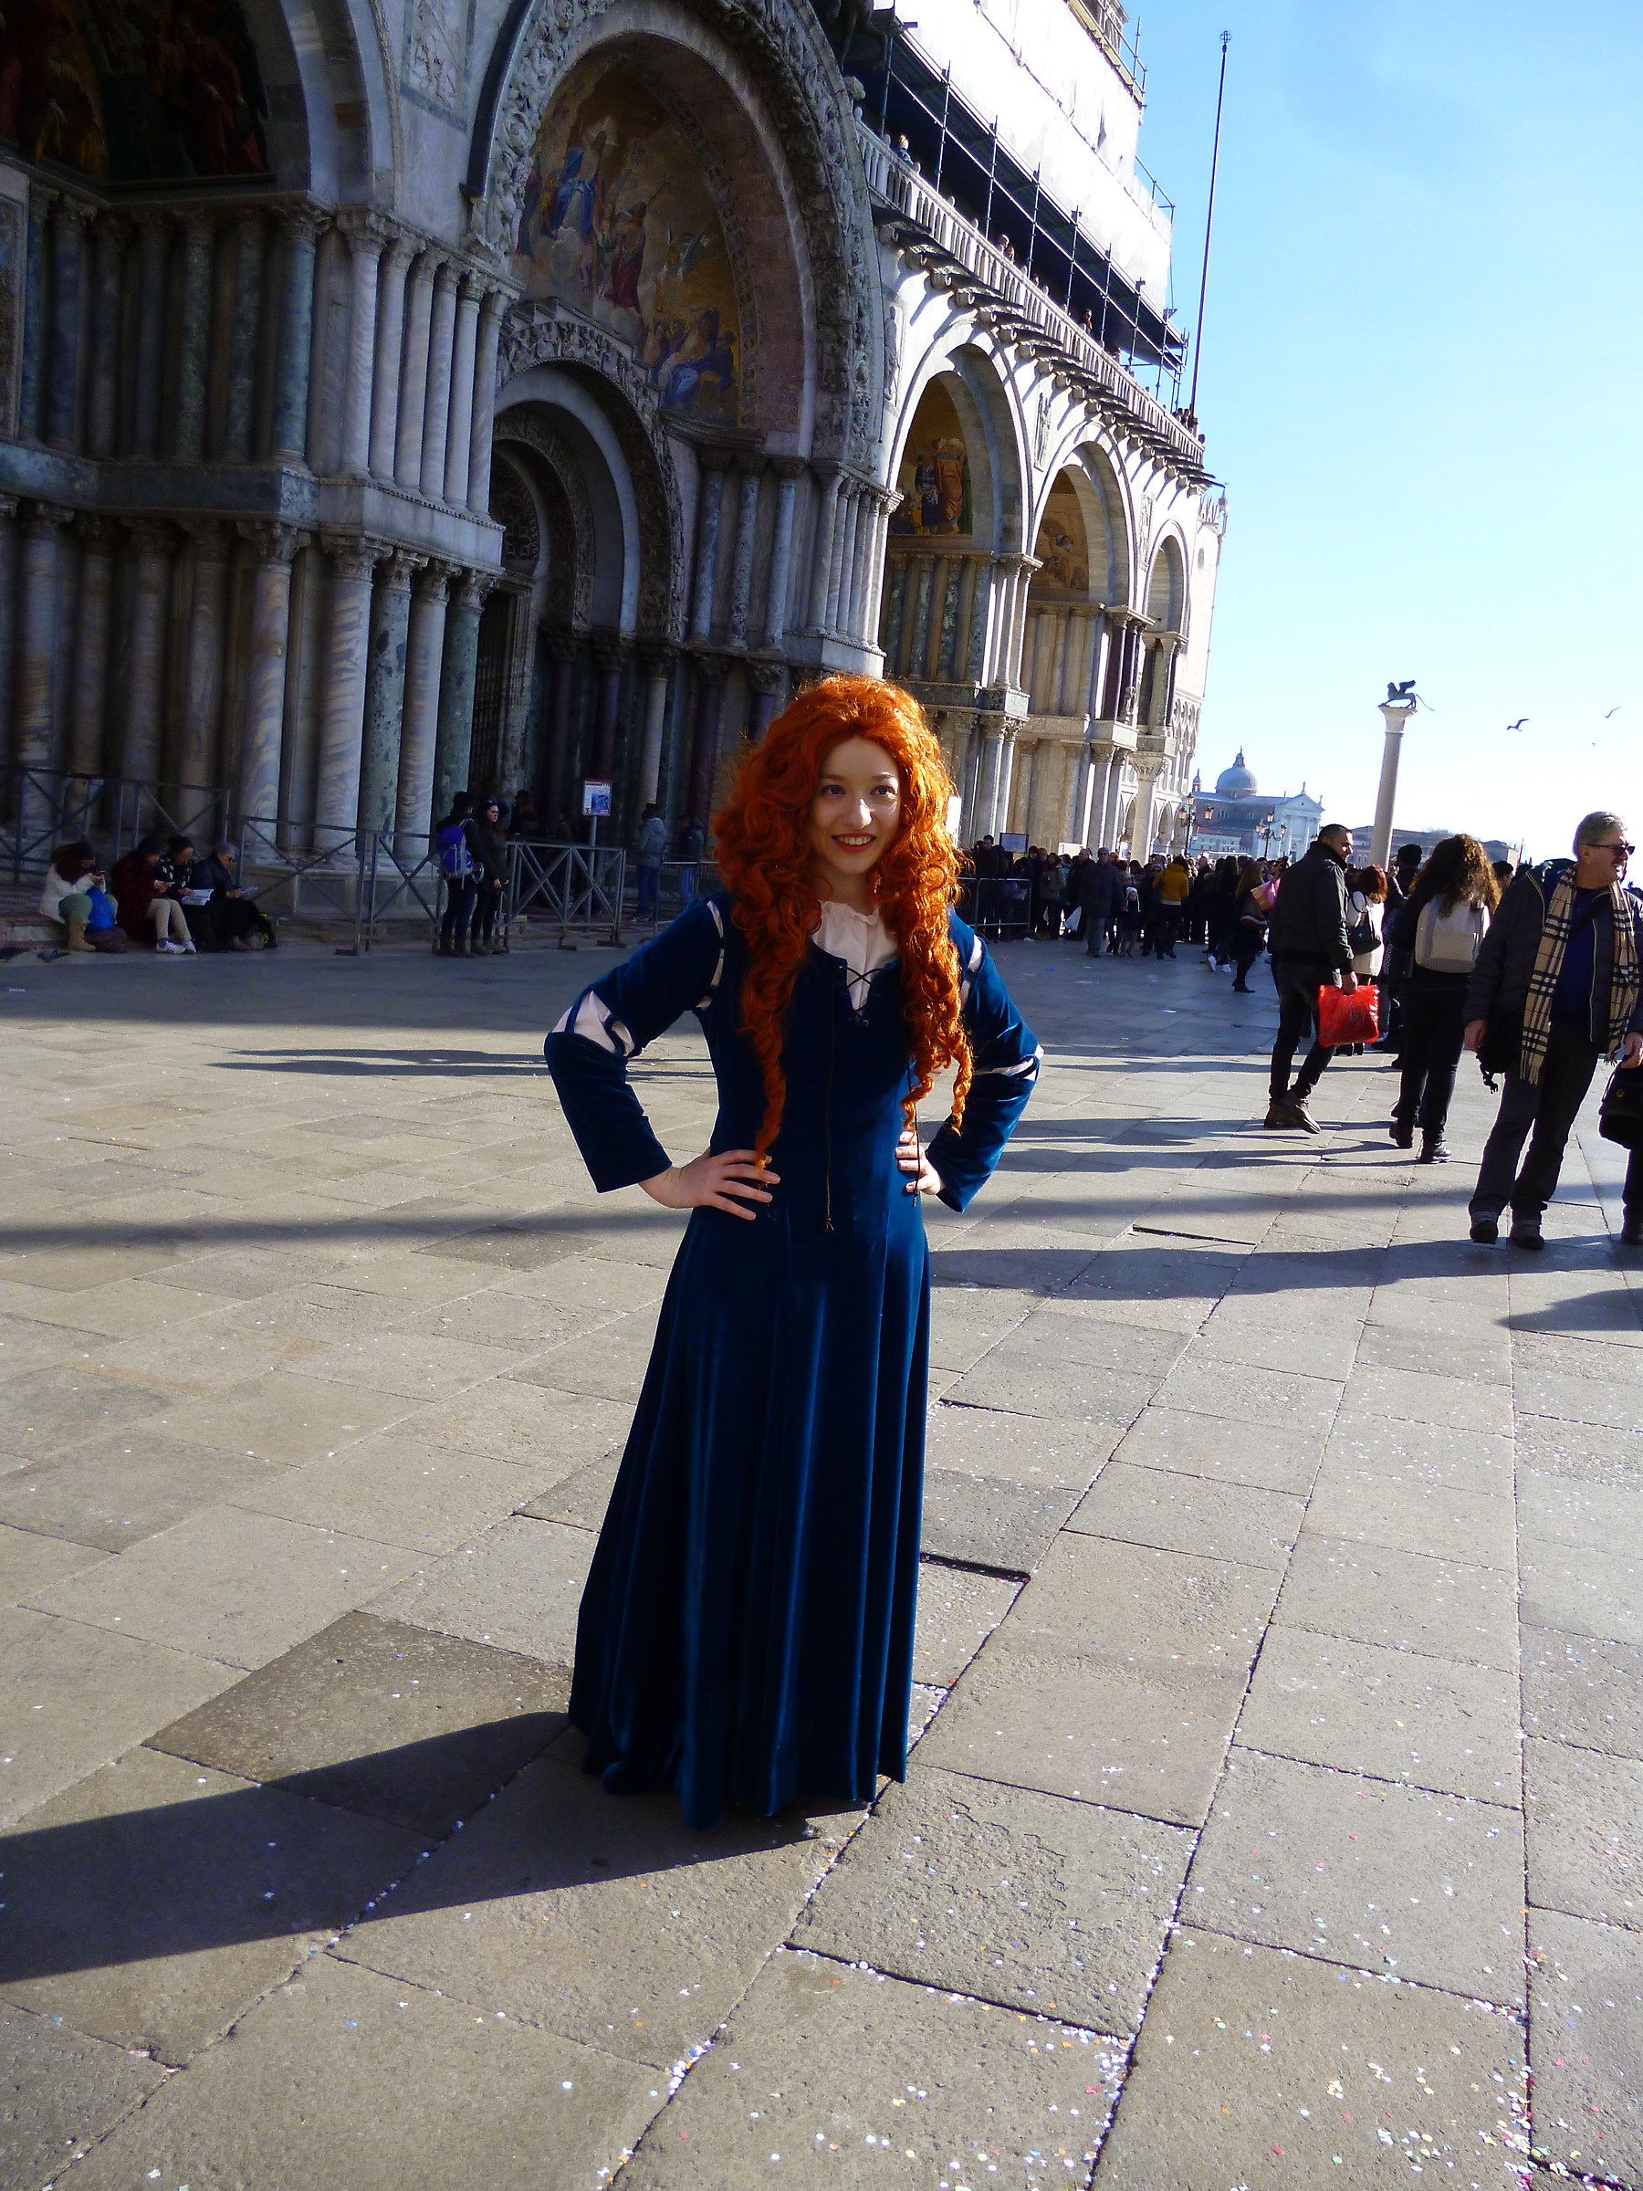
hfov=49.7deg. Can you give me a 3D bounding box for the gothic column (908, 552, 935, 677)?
[{"bbox_3d":[2.004,-9.608,35.566,0.350,2.420,0.350,5,8,-1],"label":"gothic column"}]

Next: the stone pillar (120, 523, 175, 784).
[{"bbox_3d":[-7.214,-4.456,18.948,0.480,3.170,0.480,9,9,25],"label":"stone pillar"}]

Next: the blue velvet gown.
[{"bbox_3d":[-0.061,0.369,2.752,0.770,1.350,0.520,3,8,-11],"label":"blue velvet gown"}]

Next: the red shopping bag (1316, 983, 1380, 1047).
[{"bbox_3d":[3.079,-0.470,10.350,0.360,0.360,0.120,6,8,7],"label":"red shopping bag"}]

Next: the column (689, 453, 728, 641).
[{"bbox_3d":[-1.900,-8.944,29.066,0.370,2.970,0.370,9,9,27],"label":"column"}]

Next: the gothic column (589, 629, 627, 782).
[{"bbox_3d":[-3.305,-5.375,27.456,0.480,3.400,0.480,9,9,25],"label":"gothic column"}]

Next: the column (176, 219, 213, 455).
[{"bbox_3d":[-6.551,-7.837,18.499,0.340,2.420,0.340,9,9,25],"label":"column"}]

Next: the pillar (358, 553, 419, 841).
[{"bbox_3d":[-4.828,-4.269,19.754,0.490,3.320,0.490,9,9,25],"label":"pillar"}]

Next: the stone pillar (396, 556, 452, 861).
[{"bbox_3d":[-4.554,-4.326,20.309,0.490,3.320,0.490,9,9,25],"label":"stone pillar"}]

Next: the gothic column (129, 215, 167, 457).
[{"bbox_3d":[-7.080,-7.905,18.648,0.340,2.420,0.340,9,9,25],"label":"gothic column"}]

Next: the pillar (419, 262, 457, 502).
[{"bbox_3d":[-4.510,-8.397,20.830,0.340,2.620,0.340,9,9,27],"label":"pillar"}]

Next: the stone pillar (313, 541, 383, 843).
[{"bbox_3d":[-5.174,-4.306,19.303,0.540,3.354,0.540,9,8,25],"label":"stone pillar"}]

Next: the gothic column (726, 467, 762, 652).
[{"bbox_3d":[-1.302,-9.029,29.905,0.370,3.000,0.370,5,8,-1],"label":"gothic column"}]

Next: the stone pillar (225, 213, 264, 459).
[{"bbox_3d":[-5.960,-7.756,18.301,0.340,2.420,0.340,9,9,25],"label":"stone pillar"}]

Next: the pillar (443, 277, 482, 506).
[{"bbox_3d":[-4.209,-8.226,20.701,0.360,2.557,0.360,9,8,25],"label":"pillar"}]

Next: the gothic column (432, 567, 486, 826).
[{"bbox_3d":[-4.270,-4.452,20.802,0.540,3.362,0.540,9,8,25],"label":"gothic column"}]

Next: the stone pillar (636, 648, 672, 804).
[{"bbox_3d":[-2.628,-5.376,27.902,0.480,3.379,0.480,9,8,25],"label":"stone pillar"}]

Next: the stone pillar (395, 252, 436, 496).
[{"bbox_3d":[-4.702,-8.342,20.471,0.340,2.560,0.340,5,8,-1],"label":"stone pillar"}]

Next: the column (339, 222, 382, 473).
[{"bbox_3d":[-5.099,-8.274,19.714,0.350,2.670,0.350,9,9,27],"label":"column"}]

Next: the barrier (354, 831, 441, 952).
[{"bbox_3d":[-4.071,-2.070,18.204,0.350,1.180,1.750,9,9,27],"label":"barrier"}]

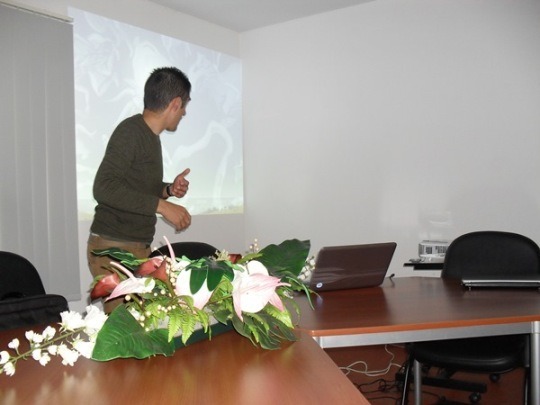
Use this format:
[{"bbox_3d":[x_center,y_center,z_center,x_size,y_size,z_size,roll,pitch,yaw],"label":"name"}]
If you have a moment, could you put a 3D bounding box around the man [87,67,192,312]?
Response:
[{"bbox_3d":[-0.520,0.295,2.200,0.440,1.670,0.500,-1,2,-5],"label":"man"}]

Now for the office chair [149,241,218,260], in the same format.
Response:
[{"bbox_3d":[-0.360,0.650,2.520,0.580,0.920,0.580,-1,2,-16],"label":"office chair"}]

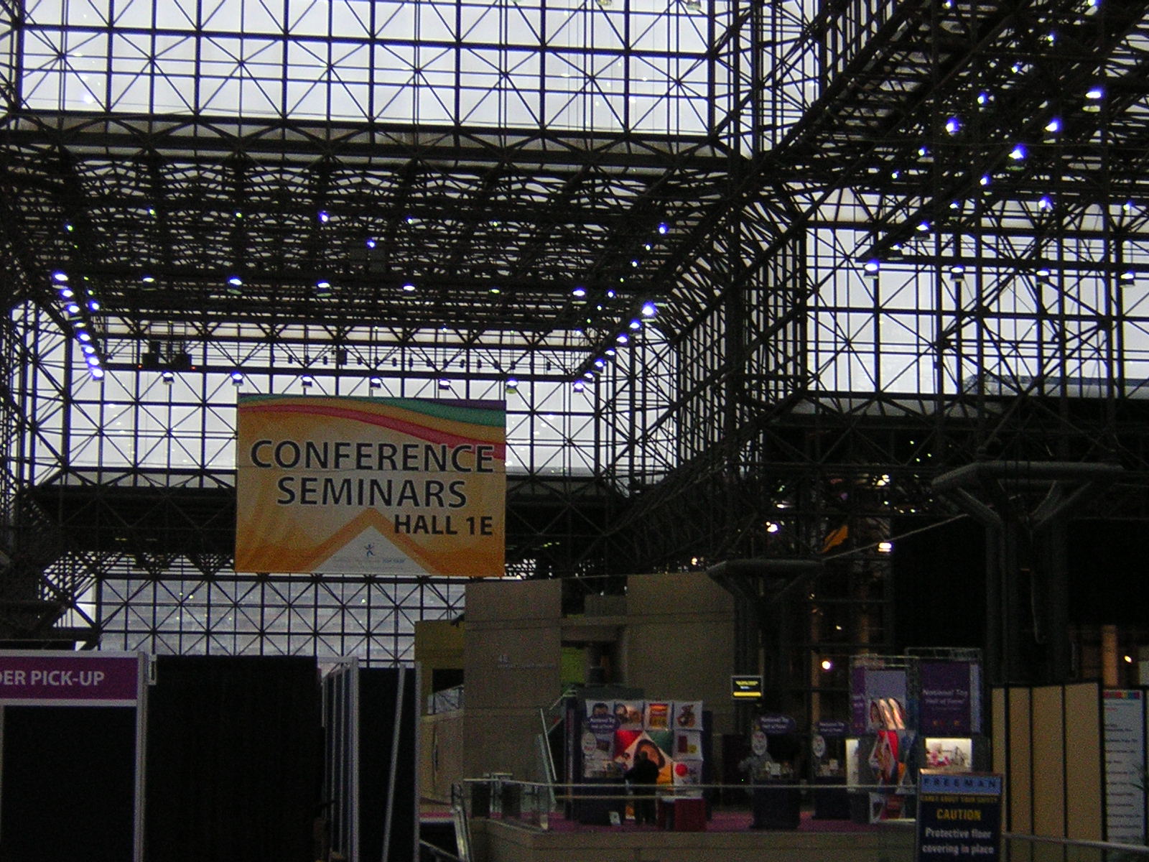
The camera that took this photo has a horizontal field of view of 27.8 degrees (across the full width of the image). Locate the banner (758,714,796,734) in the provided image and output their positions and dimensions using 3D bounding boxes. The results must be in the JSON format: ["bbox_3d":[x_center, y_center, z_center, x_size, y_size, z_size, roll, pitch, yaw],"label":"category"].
[{"bbox_3d":[4.462,6.446,51.102,0.860,0.460,0.050,1,-8,-8],"label":"banner"}]

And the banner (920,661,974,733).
[{"bbox_3d":[8.151,5.854,51.022,1.170,1.630,0.050,1,-8,-8],"label":"banner"}]

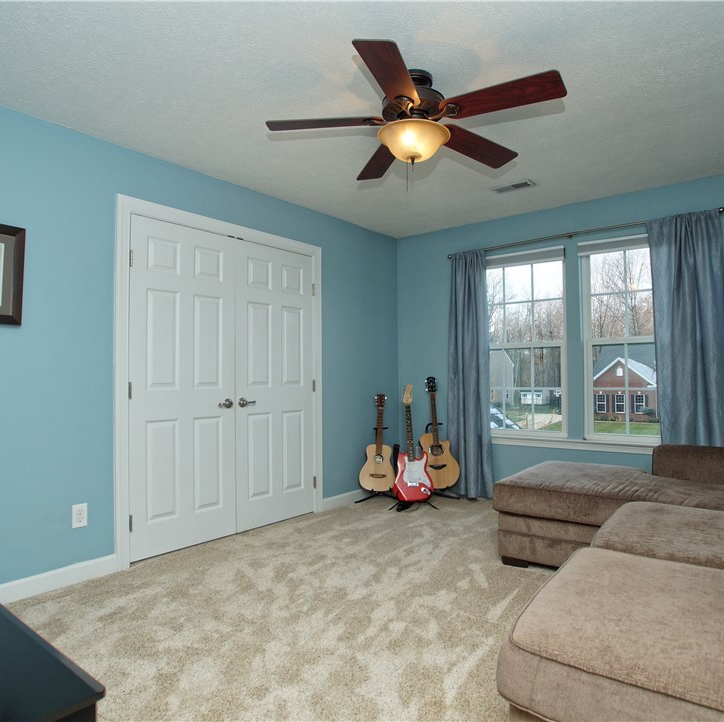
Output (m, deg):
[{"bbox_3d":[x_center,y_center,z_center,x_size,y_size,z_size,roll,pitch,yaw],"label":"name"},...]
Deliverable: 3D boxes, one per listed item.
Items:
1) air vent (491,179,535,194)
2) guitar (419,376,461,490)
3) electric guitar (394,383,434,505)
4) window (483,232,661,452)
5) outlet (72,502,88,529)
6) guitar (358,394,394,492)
[{"bbox_3d":[1.070,-1.230,3.408,0.295,0.020,0.140,-1,-2,39],"label":"air vent"},{"bbox_3d":[0.668,0.639,4.314,0.385,1.000,0.110,0,-10,-3],"label":"guitar"},{"bbox_3d":[0.430,0.686,4.080,0.320,0.980,0.080,0,-10,-4],"label":"electric guitar"},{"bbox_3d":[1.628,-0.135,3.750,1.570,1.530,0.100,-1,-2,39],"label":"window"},{"bbox_3d":[-1.510,0.830,2.583,0.012,0.118,0.073,-1,-2,42],"label":"outlet"},{"bbox_3d":[0.124,0.725,4.288,0.315,0.855,0.110,0,-9,-8],"label":"guitar"}]

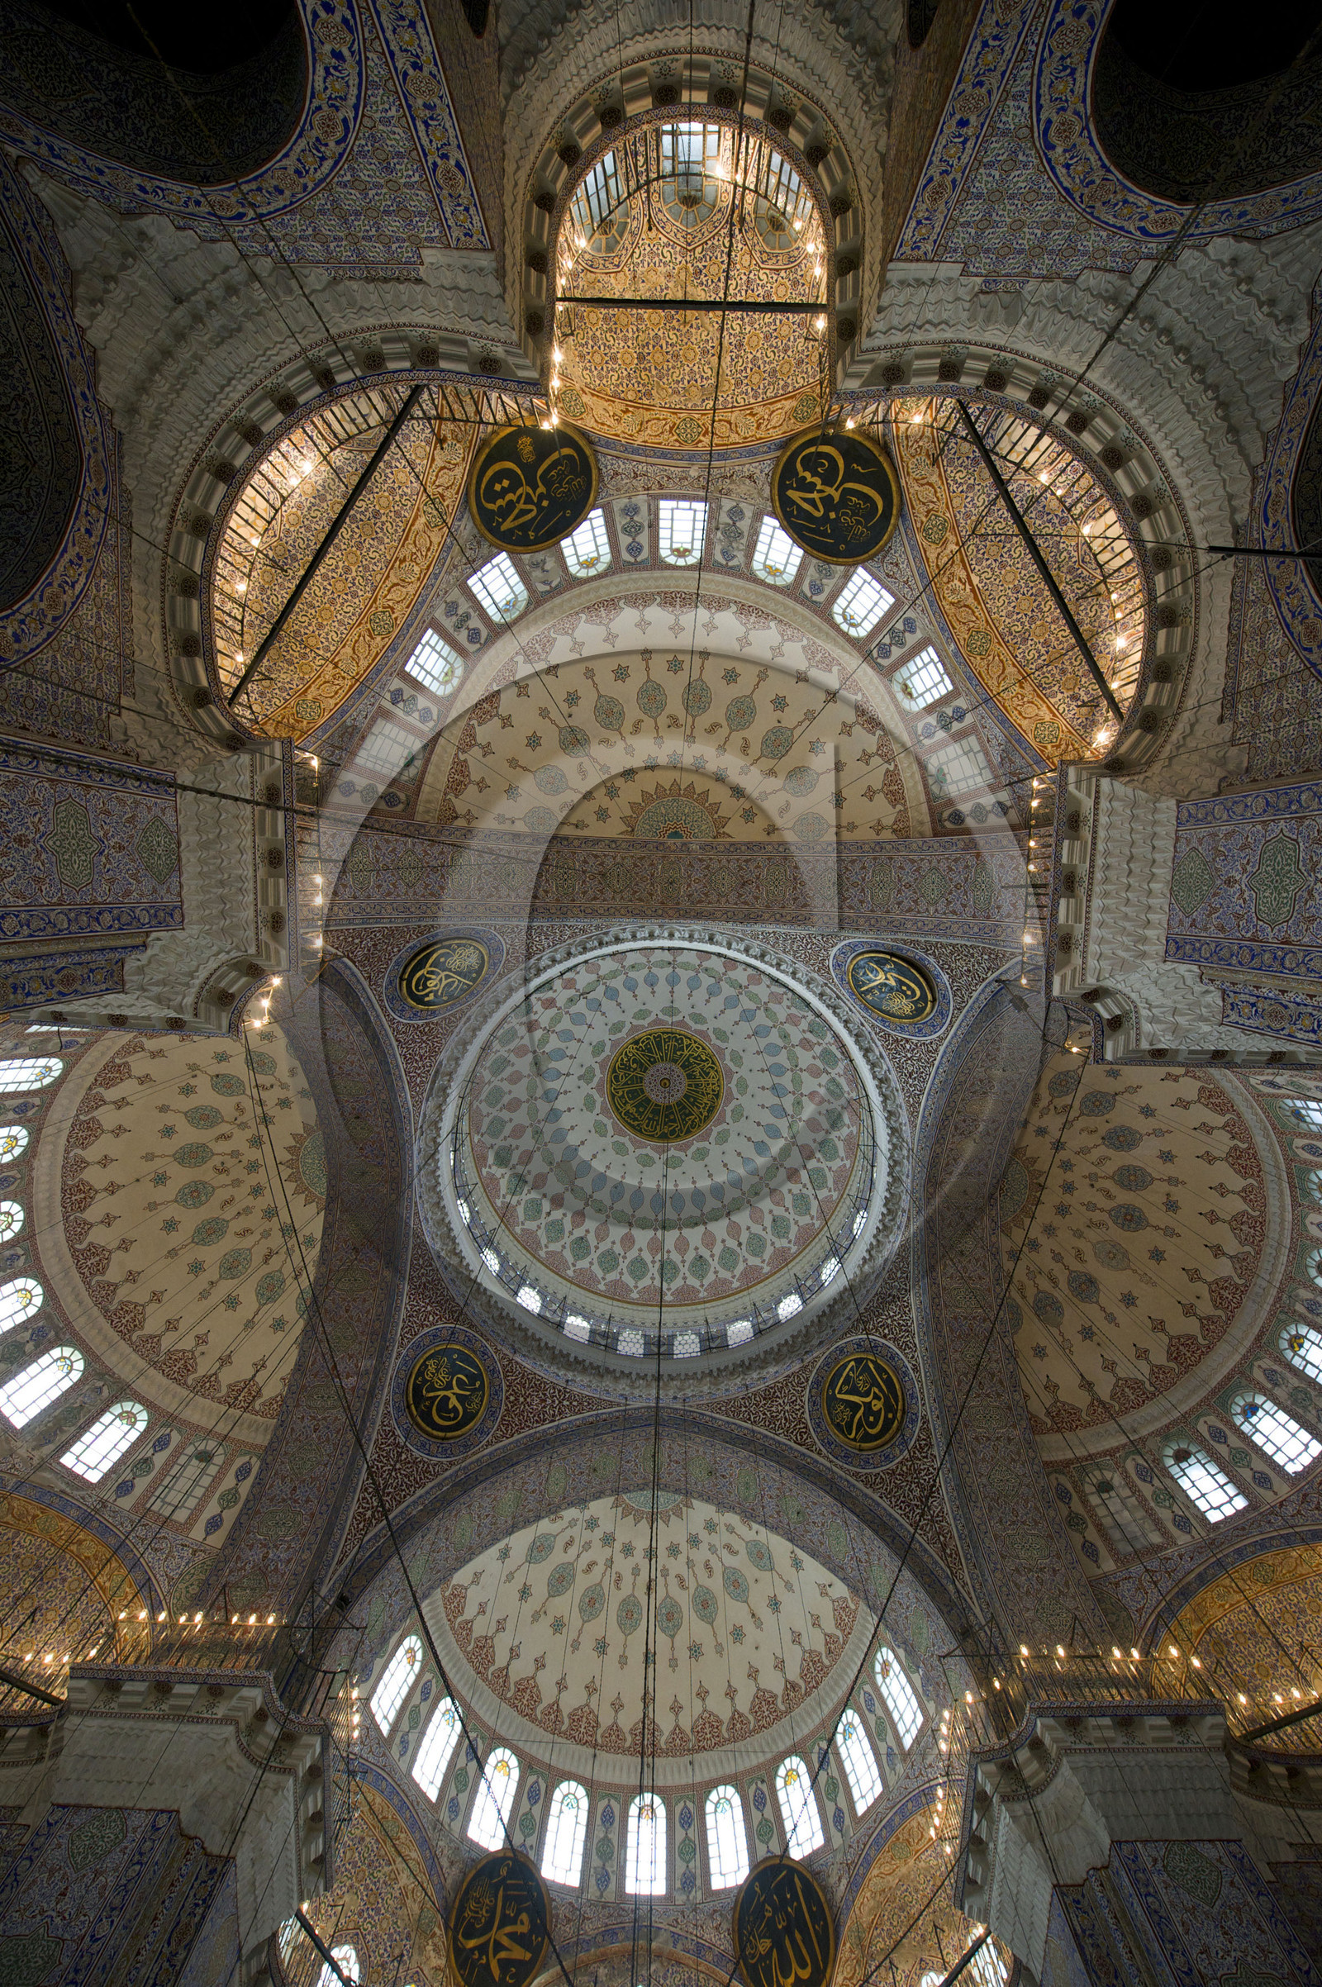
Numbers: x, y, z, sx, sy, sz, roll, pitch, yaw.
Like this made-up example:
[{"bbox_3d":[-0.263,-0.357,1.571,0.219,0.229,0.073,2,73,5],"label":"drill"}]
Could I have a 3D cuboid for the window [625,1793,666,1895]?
[{"bbox_3d":[-0.454,25.937,23.606,1.178,2.531,0.300,2,-82,0],"label":"window"}]

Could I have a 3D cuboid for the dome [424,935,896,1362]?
[{"bbox_3d":[0.174,5.339,33.383,16.644,12.540,16.644,2,-83,1],"label":"dome"}]

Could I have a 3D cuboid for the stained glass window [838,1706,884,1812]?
[{"bbox_3d":[6.017,22.823,23.163,0.300,2.531,1.178,36,-84,-5],"label":"stained glass window"}]

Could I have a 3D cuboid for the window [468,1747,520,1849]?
[{"bbox_3d":[-5.050,24.244,23.379,1.178,2.531,0.300,39,-84,-5],"label":"window"}]

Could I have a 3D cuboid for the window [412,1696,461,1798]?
[{"bbox_3d":[-6.707,22.410,23.128,0.300,2.531,1.178,-32,-83,4],"label":"window"}]

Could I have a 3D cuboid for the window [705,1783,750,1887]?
[{"bbox_3d":[2.010,25.620,23.558,1.178,2.531,0.300,-16,-82,2],"label":"window"}]

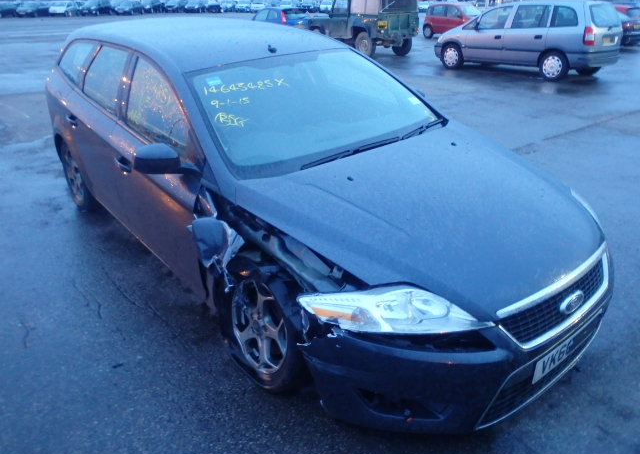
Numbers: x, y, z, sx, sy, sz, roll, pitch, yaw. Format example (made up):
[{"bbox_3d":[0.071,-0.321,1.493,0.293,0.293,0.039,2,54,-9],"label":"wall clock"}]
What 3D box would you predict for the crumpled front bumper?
[{"bbox_3d":[0.837,0.385,2.316,1.820,0.530,0.600,-19,30,-35],"label":"crumpled front bumper"}]

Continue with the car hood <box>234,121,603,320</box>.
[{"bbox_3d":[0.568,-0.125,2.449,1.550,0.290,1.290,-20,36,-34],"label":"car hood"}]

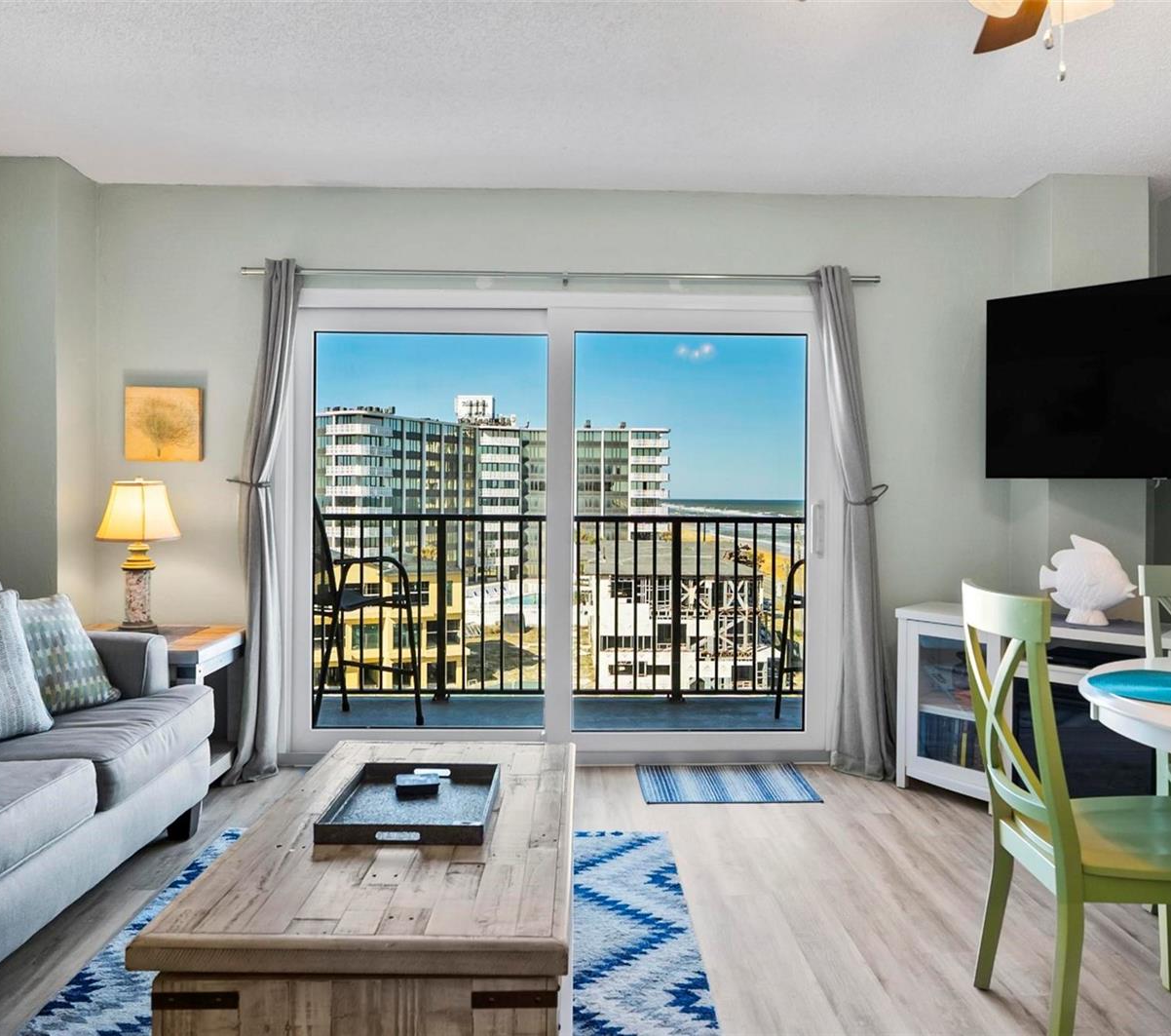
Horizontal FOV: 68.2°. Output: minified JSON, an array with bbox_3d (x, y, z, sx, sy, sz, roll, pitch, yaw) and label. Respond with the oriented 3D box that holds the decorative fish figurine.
[{"bbox_3d":[1.844,0.222,3.180,0.305,0.336,0.115,1,1,22],"label":"decorative fish figurine"}]

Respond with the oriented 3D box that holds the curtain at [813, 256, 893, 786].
[{"bbox_3d":[1.125,0.019,3.621,0.330,2.125,0.160,0,1,-1],"label":"curtain"}]

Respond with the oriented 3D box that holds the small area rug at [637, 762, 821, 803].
[{"bbox_3d":[0.570,1.075,3.530,0.685,0.010,0.485,0,1,-1],"label":"small area rug"}]

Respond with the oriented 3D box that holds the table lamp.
[{"bbox_3d":[-1.801,0.143,3.494,0.350,0.630,0.350,0,1,-1],"label":"table lamp"}]

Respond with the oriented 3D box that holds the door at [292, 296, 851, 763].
[{"bbox_3d":[-0.100,0.035,3.772,2.370,2.010,0.120,0,1,-1],"label":"door"}]

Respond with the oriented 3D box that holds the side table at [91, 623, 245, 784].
[{"bbox_3d":[-1.735,0.763,3.383,0.680,0.610,0.650,0,1,-3],"label":"side table"}]

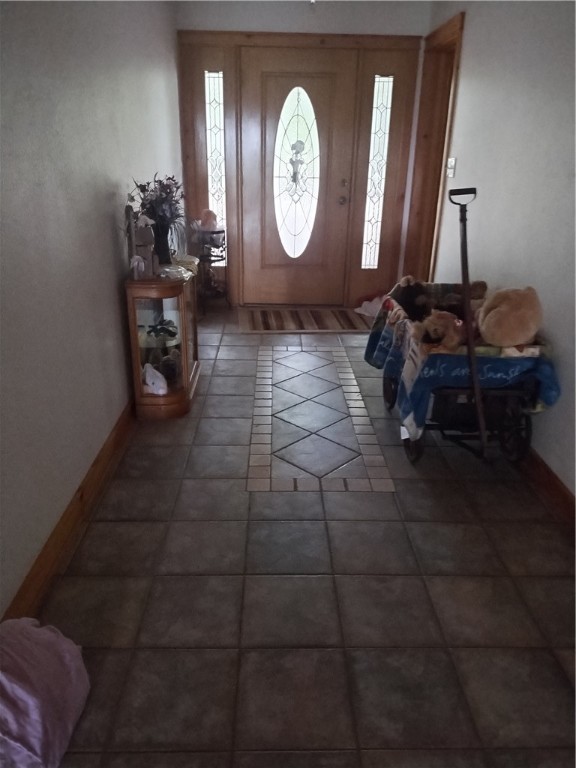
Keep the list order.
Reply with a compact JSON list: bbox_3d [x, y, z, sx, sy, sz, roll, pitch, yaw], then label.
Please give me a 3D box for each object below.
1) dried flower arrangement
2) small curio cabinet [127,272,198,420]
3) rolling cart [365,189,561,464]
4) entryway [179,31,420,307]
[{"bbox_3d":[-0.698,-0.877,2.982,0.298,0.477,0.289,0,23,-1],"label":"dried flower arrangement"},{"bbox_3d":[-0.676,-0.279,3.124,0.310,0.736,0.678,0,23,-1],"label":"small curio cabinet"},{"bbox_3d":[0.821,-0.328,2.698,0.724,1.207,0.897,0,23,-1],"label":"rolling cart"},{"bbox_3d":[0.083,-1.723,4.744,1.897,2.171,0.122,0,23,-1],"label":"entryway"}]

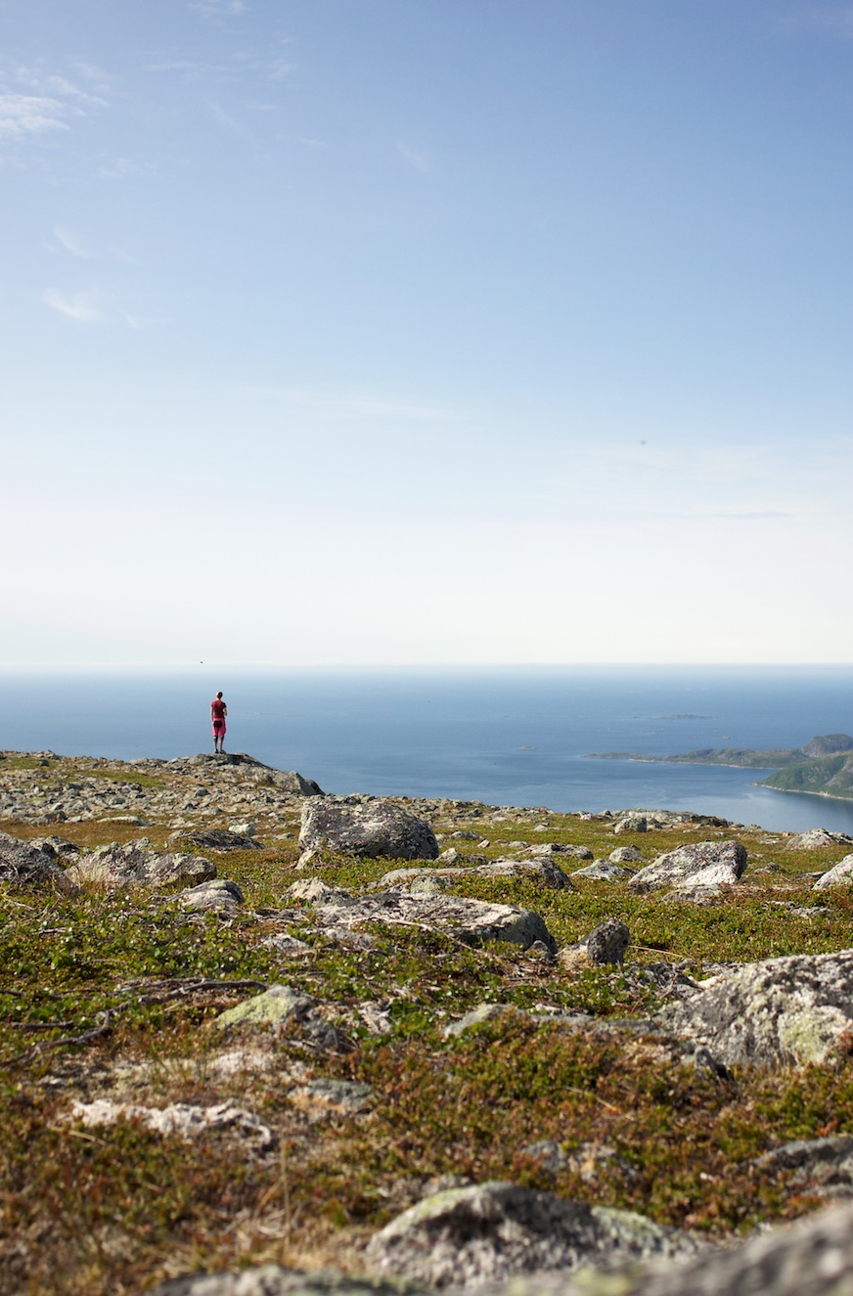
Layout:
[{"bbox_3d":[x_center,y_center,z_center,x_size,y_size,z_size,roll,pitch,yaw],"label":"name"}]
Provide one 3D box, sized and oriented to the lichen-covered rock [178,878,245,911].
[{"bbox_3d":[-0.437,0.493,3.080,0.135,0.060,0.110,0,0,0],"label":"lichen-covered rock"}]

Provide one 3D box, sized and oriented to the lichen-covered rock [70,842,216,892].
[{"bbox_3d":[-0.652,0.495,3.500,0.335,0.110,0.250,0,0,0],"label":"lichen-covered rock"}]

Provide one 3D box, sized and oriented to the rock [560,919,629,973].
[{"bbox_3d":[0.267,0.466,2.400,0.110,0.085,0.090,0,0,0],"label":"rock"}]

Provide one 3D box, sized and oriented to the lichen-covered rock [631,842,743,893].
[{"bbox_3d":[0.708,0.580,4.100,0.320,0.135,0.250,0,0,0],"label":"lichen-covered rock"}]

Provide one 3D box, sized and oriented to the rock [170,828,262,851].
[{"bbox_3d":[-0.678,0.608,4.900,0.295,0.080,0.220,0,0,0],"label":"rock"}]

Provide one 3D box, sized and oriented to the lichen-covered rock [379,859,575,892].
[{"bbox_3d":[0.161,0.720,4.850,0.600,0.100,0.340,0,0,0],"label":"lichen-covered rock"}]

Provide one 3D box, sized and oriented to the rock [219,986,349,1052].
[{"bbox_3d":[-0.211,0.536,2.200,0.185,0.090,0.140,0,0,0],"label":"rock"}]

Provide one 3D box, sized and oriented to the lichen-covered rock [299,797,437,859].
[{"bbox_3d":[-0.220,0.692,5.800,0.520,0.225,0.400,0,0,0],"label":"lichen-covered rock"}]

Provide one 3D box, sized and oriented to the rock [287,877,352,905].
[{"bbox_3d":[-0.218,0.492,3.100,0.135,0.060,0.110,0,0,0],"label":"rock"}]

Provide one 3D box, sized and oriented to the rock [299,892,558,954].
[{"bbox_3d":[0.004,0.462,2.650,0.430,0.100,0.260,0,0,22],"label":"rock"}]

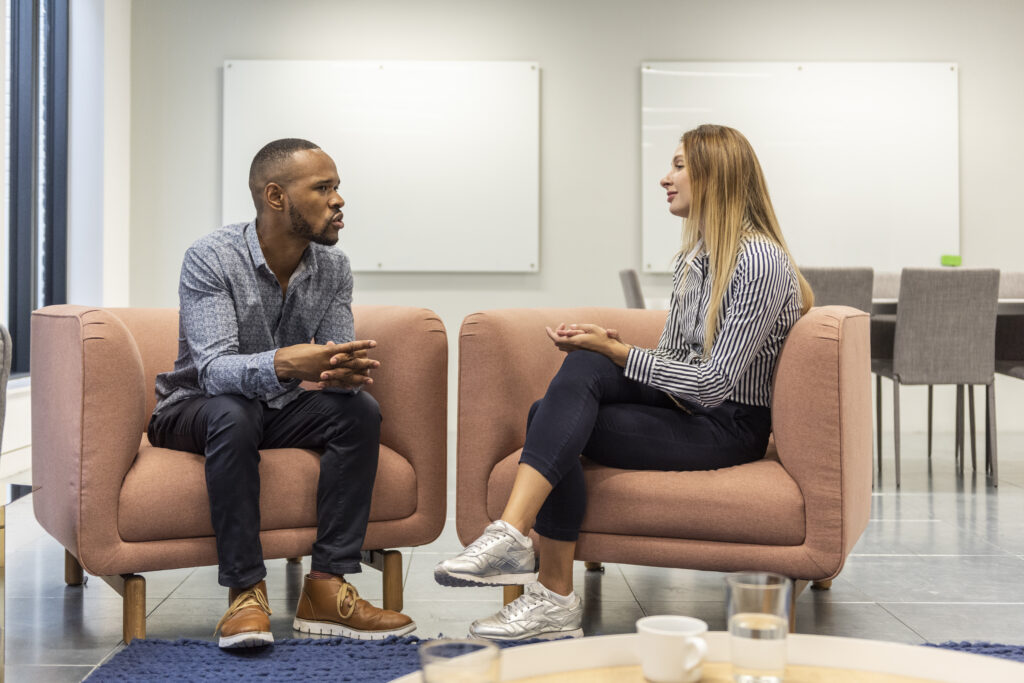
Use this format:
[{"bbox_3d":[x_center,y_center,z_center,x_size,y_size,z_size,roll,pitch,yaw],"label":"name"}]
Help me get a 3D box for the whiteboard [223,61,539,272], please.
[{"bbox_3d":[-0.745,-0.997,6.790,1.800,1.200,0.030,0,2,0],"label":"whiteboard"}]

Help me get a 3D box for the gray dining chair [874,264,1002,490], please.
[{"bbox_3d":[1.755,0.147,5.020,0.420,0.880,0.540,0,2,0],"label":"gray dining chair"}]

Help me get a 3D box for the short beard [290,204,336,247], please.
[{"bbox_3d":[-0.441,-0.263,2.710,0.090,0.100,0.135,1,2,24],"label":"short beard"}]

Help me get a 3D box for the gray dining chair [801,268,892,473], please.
[{"bbox_3d":[1.250,0.147,5.020,0.420,0.880,0.540,0,2,0],"label":"gray dining chair"}]

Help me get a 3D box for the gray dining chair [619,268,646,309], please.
[{"bbox_3d":[0.770,0.137,5.320,0.540,0.880,0.420,0,2,0],"label":"gray dining chair"}]

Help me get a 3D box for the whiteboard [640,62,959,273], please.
[{"bbox_3d":[1.639,-0.992,6.790,1.800,1.200,0.030,0,2,0],"label":"whiteboard"}]

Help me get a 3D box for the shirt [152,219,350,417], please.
[{"bbox_3d":[-0.630,-0.055,2.910,0.440,0.460,0.450,-1,2,-30],"label":"shirt"}]

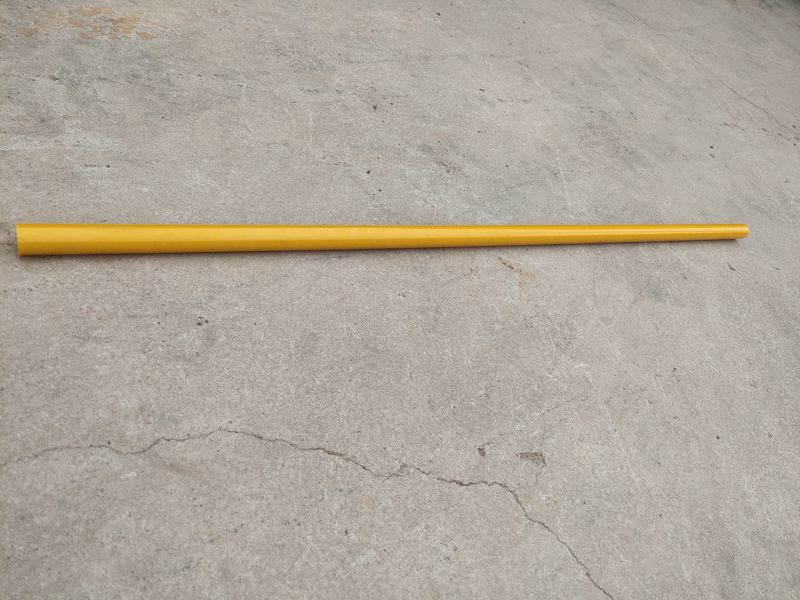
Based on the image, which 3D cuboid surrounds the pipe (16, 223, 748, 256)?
[{"bbox_3d":[0.141,-0.087,0.888,1.130,0.027,0.027,-4,57,-33],"label":"pipe"}]

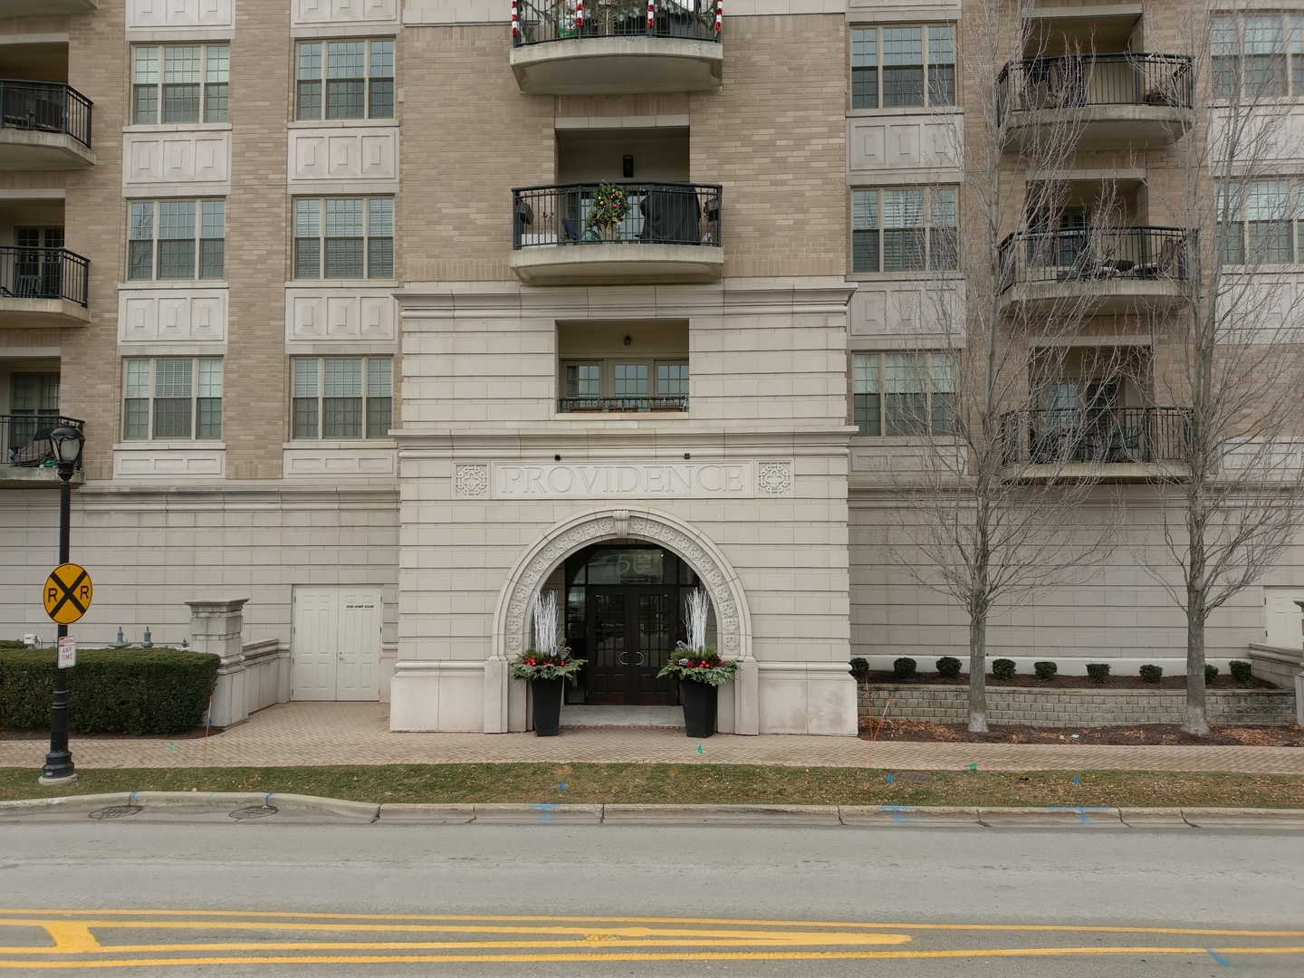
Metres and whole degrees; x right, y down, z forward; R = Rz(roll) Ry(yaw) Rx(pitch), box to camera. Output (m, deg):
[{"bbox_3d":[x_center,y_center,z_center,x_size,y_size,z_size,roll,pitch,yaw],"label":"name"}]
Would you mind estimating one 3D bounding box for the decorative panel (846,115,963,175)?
[{"bbox_3d":[5.307,-7.208,20.510,2.400,1.280,0.130,0,-2,3],"label":"decorative panel"}]

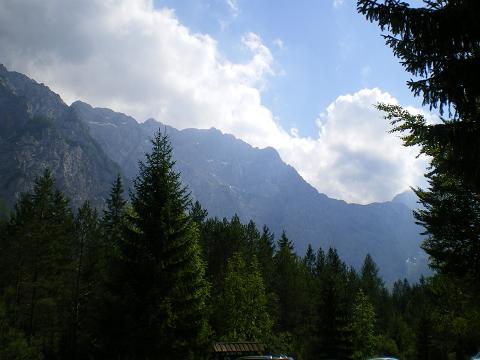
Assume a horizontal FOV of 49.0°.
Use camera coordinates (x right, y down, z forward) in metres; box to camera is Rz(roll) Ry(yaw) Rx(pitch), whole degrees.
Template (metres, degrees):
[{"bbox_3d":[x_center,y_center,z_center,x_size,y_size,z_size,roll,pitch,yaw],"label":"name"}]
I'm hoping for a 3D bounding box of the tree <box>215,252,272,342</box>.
[{"bbox_3d":[0.193,7.596,29.095,3.300,7.400,3.300,-1,-19,0],"label":"tree"}]

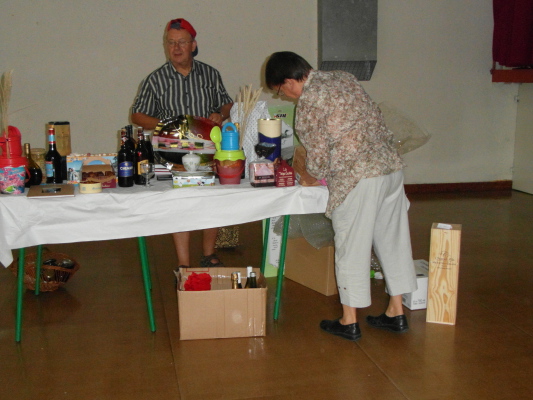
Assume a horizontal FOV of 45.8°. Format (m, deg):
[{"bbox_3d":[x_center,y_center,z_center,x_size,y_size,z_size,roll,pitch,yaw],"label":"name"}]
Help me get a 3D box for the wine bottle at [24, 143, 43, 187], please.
[{"bbox_3d":[-1.284,-0.191,3.408,0.130,0.232,0.080,3,13,12],"label":"wine bottle"}]

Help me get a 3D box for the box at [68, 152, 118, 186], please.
[{"bbox_3d":[-0.947,-0.172,3.497,0.285,0.158,0.115,-2,13,-10],"label":"box"}]

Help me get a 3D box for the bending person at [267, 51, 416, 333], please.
[{"bbox_3d":[0.420,-0.044,3.399,0.740,1.490,0.530,10,16,39],"label":"bending person"}]

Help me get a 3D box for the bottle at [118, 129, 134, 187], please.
[{"bbox_3d":[-0.759,-0.229,3.402,0.087,0.310,0.087,3,13,12],"label":"bottle"}]

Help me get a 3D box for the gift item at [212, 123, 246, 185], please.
[{"bbox_3d":[-0.210,-0.265,3.556,0.195,0.340,0.180,-1,10,-6],"label":"gift item"}]

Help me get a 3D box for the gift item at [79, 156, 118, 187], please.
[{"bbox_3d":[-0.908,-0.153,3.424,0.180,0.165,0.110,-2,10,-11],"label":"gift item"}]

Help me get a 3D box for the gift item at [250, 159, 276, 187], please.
[{"bbox_3d":[-0.017,-0.148,3.427,0.110,0.140,0.095,-2,13,-11],"label":"gift item"}]

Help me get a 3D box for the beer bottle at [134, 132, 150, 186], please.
[{"bbox_3d":[-0.699,-0.245,3.534,0.080,0.310,0.080,-2,10,-11],"label":"beer bottle"}]

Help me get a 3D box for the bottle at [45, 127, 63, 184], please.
[{"bbox_3d":[-1.208,-0.258,3.575,0.090,0.320,0.090,-2,10,-11],"label":"bottle"}]

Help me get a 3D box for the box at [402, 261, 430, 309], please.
[{"bbox_3d":[0.925,0.515,3.882,0.250,0.190,0.330,-4,13,-17],"label":"box"}]

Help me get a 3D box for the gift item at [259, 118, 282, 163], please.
[{"bbox_3d":[0.022,-0.293,3.695,0.130,0.350,0.130,-1,10,-6],"label":"gift item"}]

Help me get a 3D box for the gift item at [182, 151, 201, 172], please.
[{"bbox_3d":[-0.416,-0.216,3.515,0.102,0.110,0.102,0,12,0],"label":"gift item"}]

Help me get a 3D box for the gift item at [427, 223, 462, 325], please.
[{"bbox_3d":[0.979,0.412,3.492,0.152,0.525,0.158,3,10,17],"label":"gift item"}]

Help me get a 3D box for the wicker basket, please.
[{"bbox_3d":[-1.430,0.473,4.096,0.450,0.180,0.370,-3,13,-12],"label":"wicker basket"}]

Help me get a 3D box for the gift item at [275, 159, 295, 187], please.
[{"bbox_3d":[0.105,-0.148,3.439,0.105,0.150,0.070,-1,10,-7],"label":"gift item"}]

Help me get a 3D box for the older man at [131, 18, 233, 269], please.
[{"bbox_3d":[-0.557,-0.349,4.333,0.660,1.740,0.430,0,10,-3],"label":"older man"}]

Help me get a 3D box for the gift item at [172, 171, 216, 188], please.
[{"bbox_3d":[-0.406,-0.116,3.505,0.225,0.065,0.160,-2,10,-14],"label":"gift item"}]

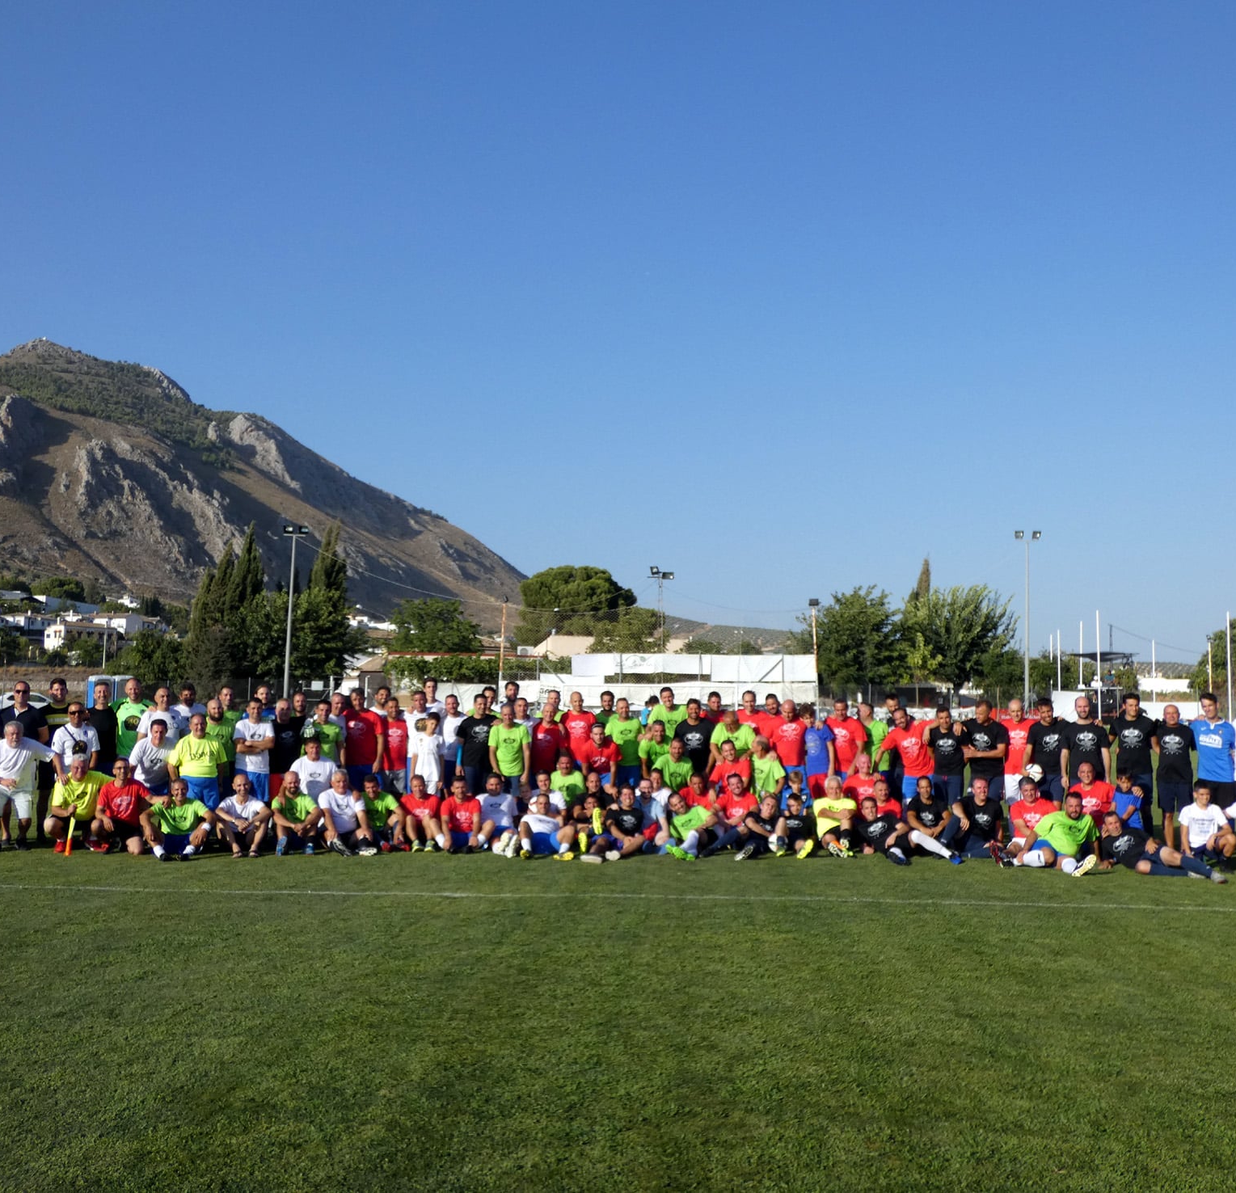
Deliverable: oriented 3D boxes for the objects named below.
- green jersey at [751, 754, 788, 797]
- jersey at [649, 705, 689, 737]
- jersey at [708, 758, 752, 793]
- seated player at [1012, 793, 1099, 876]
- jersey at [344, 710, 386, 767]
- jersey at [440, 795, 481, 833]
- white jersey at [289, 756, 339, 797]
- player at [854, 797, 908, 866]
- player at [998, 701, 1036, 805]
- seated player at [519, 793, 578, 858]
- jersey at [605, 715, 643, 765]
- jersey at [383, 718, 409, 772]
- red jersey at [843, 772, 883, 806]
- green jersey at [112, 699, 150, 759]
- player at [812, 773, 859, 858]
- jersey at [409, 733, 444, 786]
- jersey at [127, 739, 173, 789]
[{"bbox_3d":[1.757,2.089,16.100,0.460,0.530,0.340,-1,-5,24],"label":"green jersey"},{"bbox_3d":[0.611,1.634,16.523,0.500,0.660,0.300,1,-5,-10],"label":"jersey"},{"bbox_3d":[1.274,2.129,15.700,0.490,0.580,0.340,1,-4,0],"label":"jersey"},{"bbox_3d":[4.330,2.325,13.661,0.840,0.743,0.830,0,-5,5],"label":"seated player"},{"bbox_3d":[-2.918,1.640,15.900,0.500,0.660,0.310,0,-4,9],"label":"jersey"},{"bbox_3d":[-1.752,2.433,15.300,0.460,0.470,0.340,1,-4,-6],"label":"jersey"},{"bbox_3d":[-3.417,2.081,15.500,0.530,0.580,0.340,2,-4,-10],"label":"white jersey"},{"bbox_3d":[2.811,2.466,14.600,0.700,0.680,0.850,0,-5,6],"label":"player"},{"bbox_3d":[4.549,2.008,15.693,0.520,1.707,0.330,0,-5,10],"label":"player"},{"bbox_3d":[-0.775,2.483,14.950,0.660,0.660,1.050,1,-4,-3],"label":"seated player"},{"bbox_3d":[0.076,1.766,16.900,0.480,0.630,0.280,1,-4,0],"label":"jersey"},{"bbox_3d":[-2.534,1.690,15.700,0.420,0.630,0.280,1,-4,-7],"label":"jersey"},{"bbox_3d":[2.776,2.280,15.670,0.500,0.560,0.310,0,-5,9],"label":"red jersey"},{"bbox_3d":[-5.556,1.516,15.800,0.520,0.690,0.300,2,-5,-17],"label":"green jersey"},{"bbox_3d":[2.429,2.441,15.350,0.540,0.880,0.800,0,-4,7],"label":"player"},{"bbox_3d":[-2.229,1.881,16.000,0.420,0.620,0.250,1,-4,-3],"label":"jersey"},{"bbox_3d":[-5.079,1.824,15.000,0.520,0.560,0.360,1,-5,-9],"label":"jersey"}]

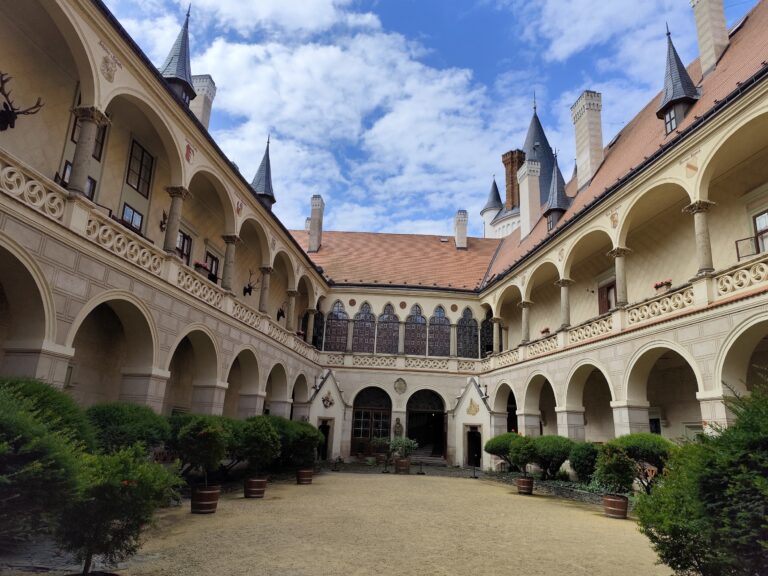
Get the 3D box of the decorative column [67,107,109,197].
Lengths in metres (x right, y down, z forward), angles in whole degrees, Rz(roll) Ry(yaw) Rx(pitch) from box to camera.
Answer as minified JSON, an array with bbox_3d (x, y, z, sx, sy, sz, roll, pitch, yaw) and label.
[{"bbox_3d":[-6.034,-2.716,10.153,0.500,1.780,0.500,1,-15,7],"label":"decorative column"}]

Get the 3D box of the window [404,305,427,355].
[{"bbox_3d":[1.935,2.562,30.839,1.337,3.159,0.220,3,-16,-3],"label":"window"}]

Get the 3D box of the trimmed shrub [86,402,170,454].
[{"bbox_3d":[-4.547,2.693,8.741,1.600,1.450,1.600,1,-16,7],"label":"trimmed shrub"}]

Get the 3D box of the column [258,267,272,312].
[{"bbox_3d":[-5.004,0.191,21.472,0.494,1.998,0.494,0,-16,7],"label":"column"}]

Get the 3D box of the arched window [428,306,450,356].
[{"bbox_3d":[3.176,2.455,29.196,1.280,2.930,0.300,3,-15,-1],"label":"arched window"}]

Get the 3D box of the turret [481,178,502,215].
[{"bbox_3d":[9.735,-8.293,46.000,1.950,3.200,1.950,3,-15,0],"label":"turret"}]

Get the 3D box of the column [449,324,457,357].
[{"bbox_3d":[4.128,3.132,30.032,0.381,1.965,0.381,3,-16,-2],"label":"column"}]

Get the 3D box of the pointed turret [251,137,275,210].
[{"bbox_3d":[-5.143,-4.948,22.011,1.200,3.750,1.200,1,-16,7],"label":"pointed turret"}]

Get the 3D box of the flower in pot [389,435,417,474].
[{"bbox_3d":[0.798,6.499,19.847,1.050,1.400,1.050,3,-15,-1],"label":"flower in pot"}]

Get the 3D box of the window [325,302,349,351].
[{"bbox_3d":[-2.731,2.244,30.091,1.290,3.107,0.204,3,-16,-2],"label":"window"}]

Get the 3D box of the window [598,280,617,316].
[{"bbox_3d":[9.038,0.556,20.504,0.200,1.600,1.450,5,-16,-8],"label":"window"}]

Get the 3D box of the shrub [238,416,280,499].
[{"bbox_3d":[-3.143,4.196,12.761,1.057,1.911,1.057,6,-16,-12],"label":"shrub"}]

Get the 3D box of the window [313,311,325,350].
[{"bbox_3d":[-4.203,2.193,30.549,1.278,3.222,0.220,3,-16,-3],"label":"window"}]

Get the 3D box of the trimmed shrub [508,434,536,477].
[{"bbox_3d":[4.493,5.434,16.555,0.853,1.260,0.853,-2,-16,15],"label":"trimmed shrub"}]

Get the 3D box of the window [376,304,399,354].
[{"bbox_3d":[0.215,2.386,29.700,1.270,2.850,0.220,3,-15,1],"label":"window"}]

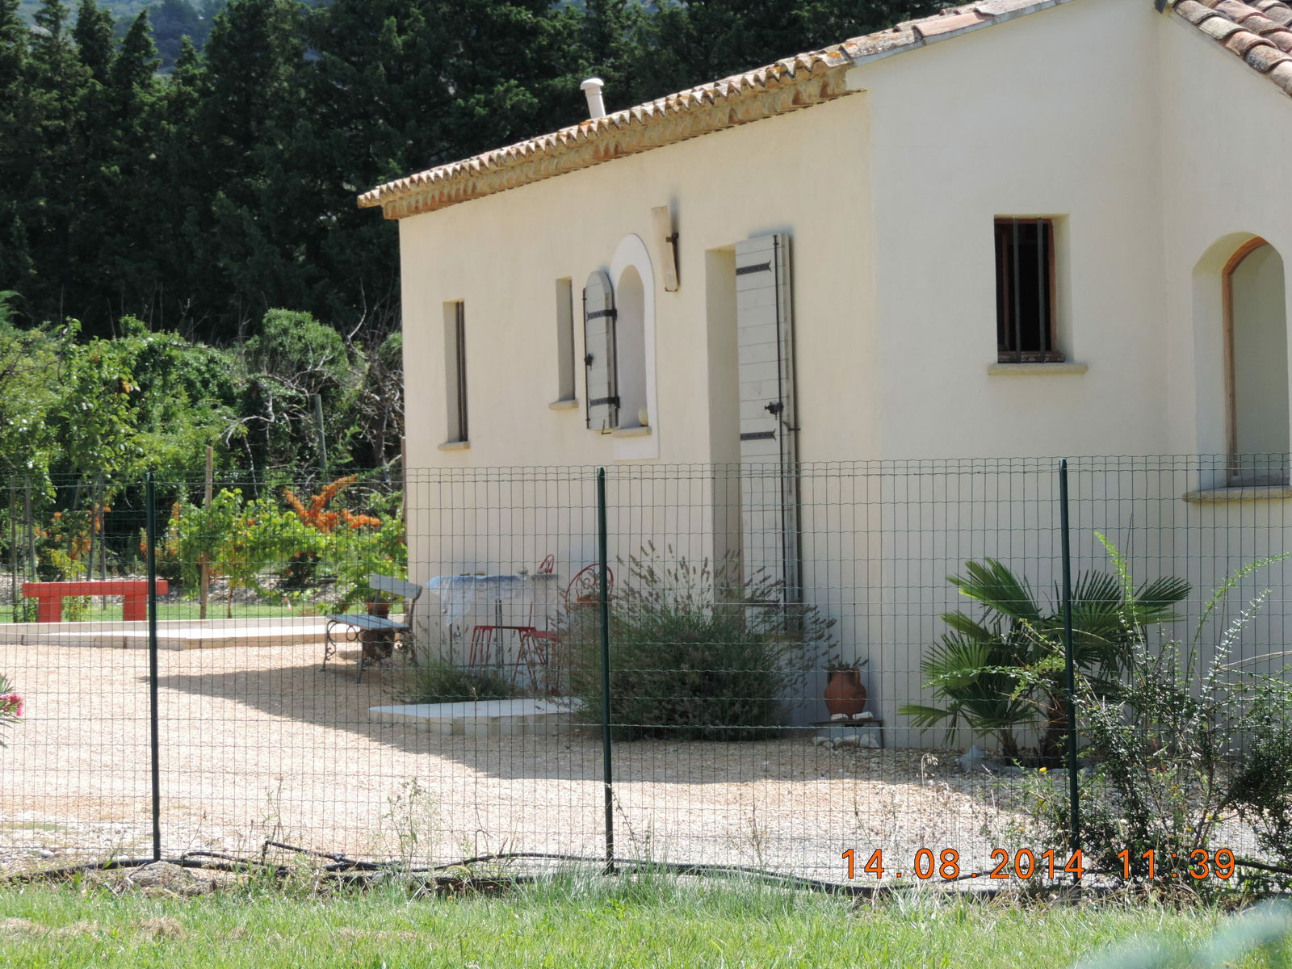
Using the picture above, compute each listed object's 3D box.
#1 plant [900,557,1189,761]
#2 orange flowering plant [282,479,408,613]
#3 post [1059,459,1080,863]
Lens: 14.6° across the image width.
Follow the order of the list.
[{"bbox_3d":[1.970,0.870,24.900,1.420,1.020,1.300,-2,0,0],"label":"plant"},{"bbox_3d":[-3.104,0.620,52.000,1.250,1.420,1.150,-2,0,0],"label":"orange flowering plant"},{"bbox_3d":[1.499,0.658,17.800,0.032,1.490,0.032,-2,0,26],"label":"post"}]

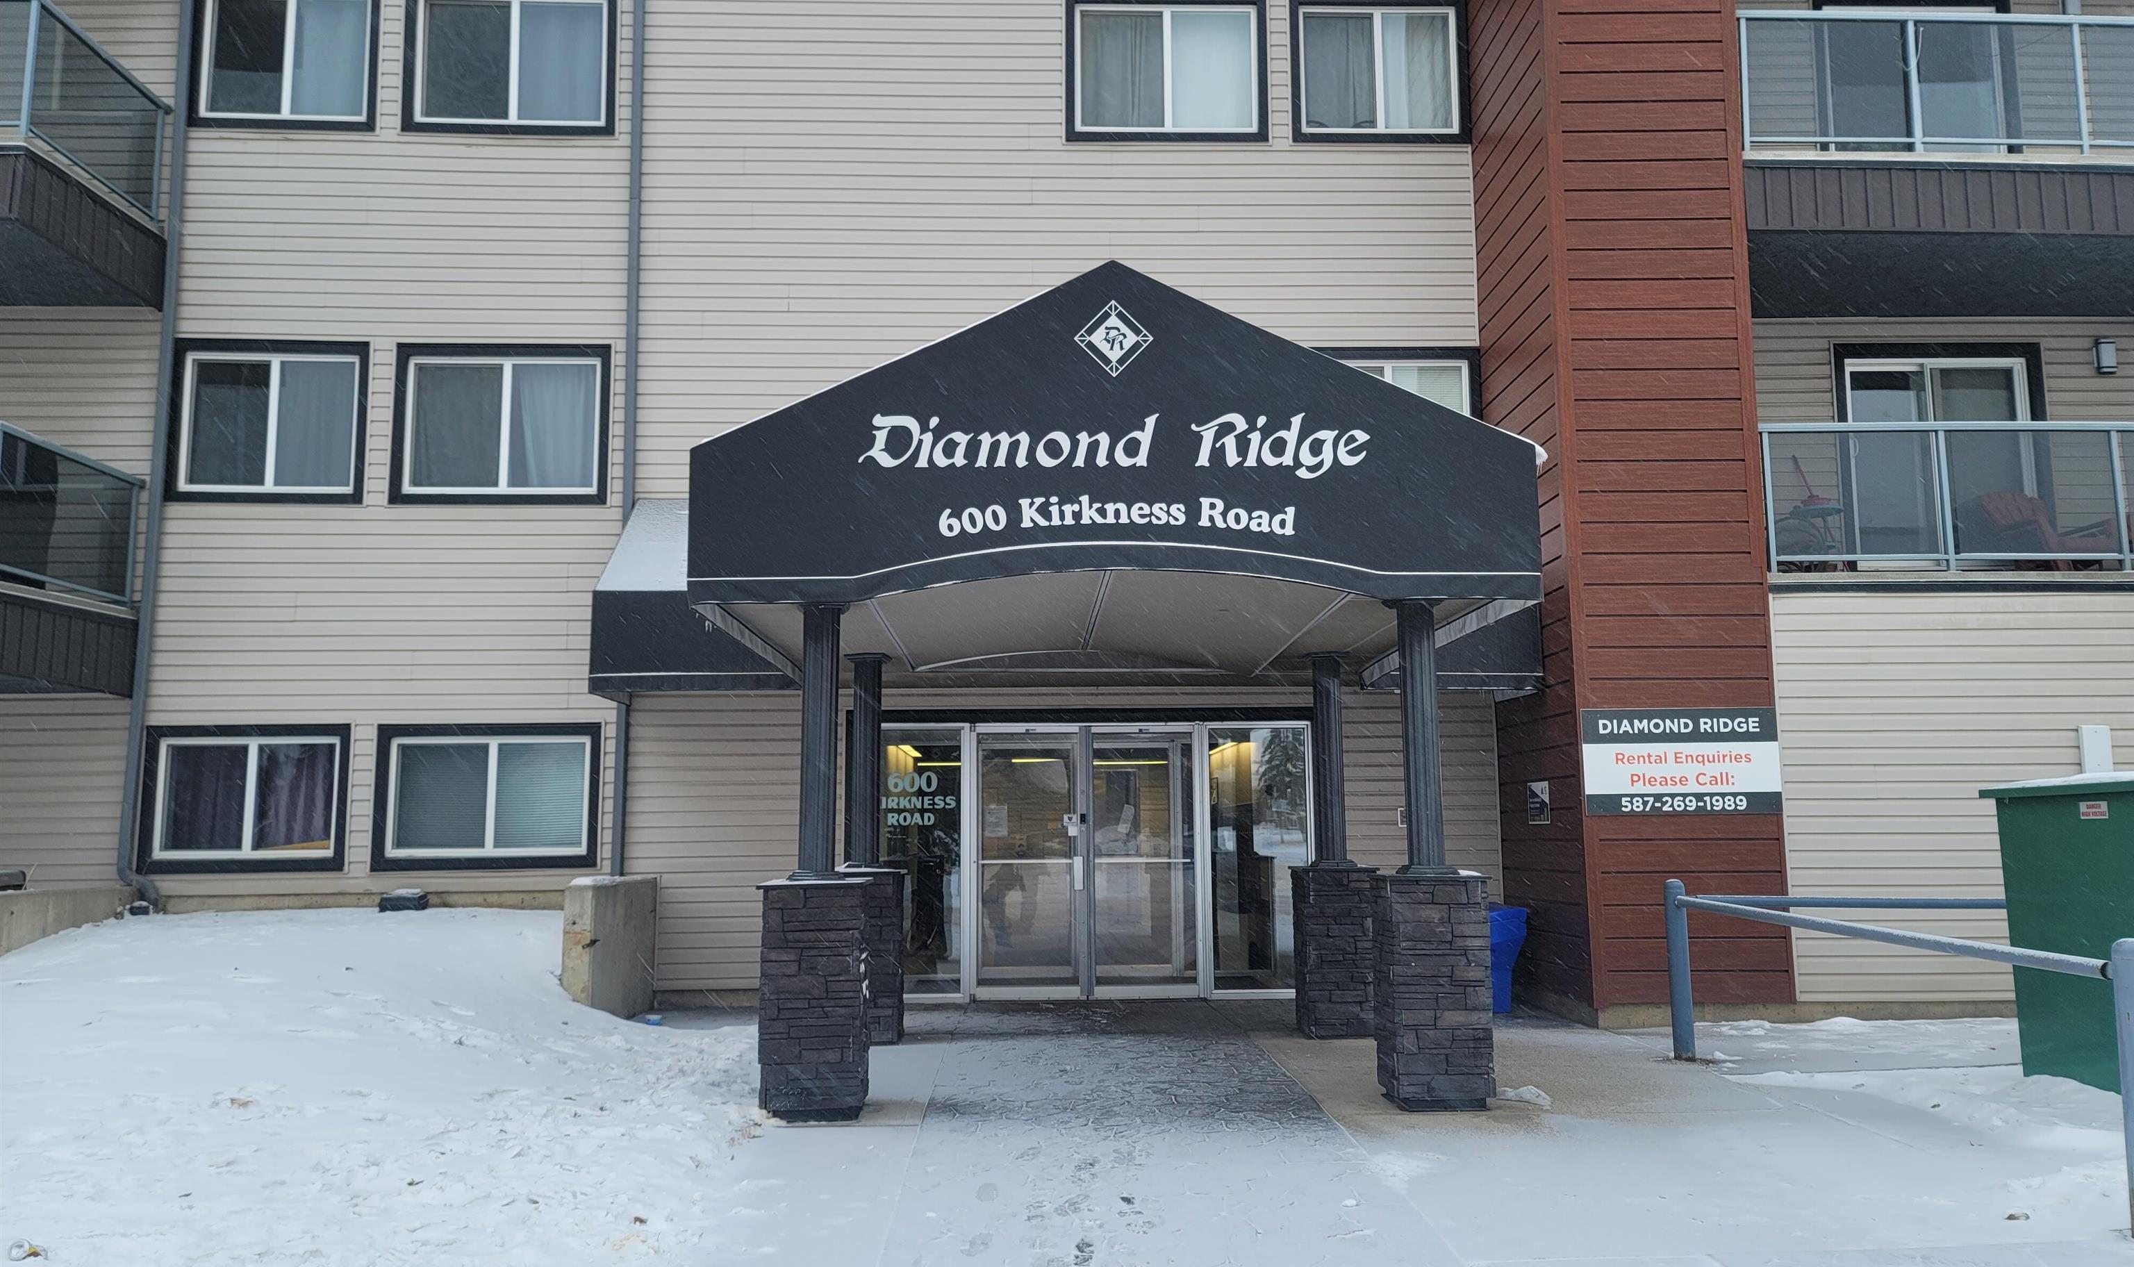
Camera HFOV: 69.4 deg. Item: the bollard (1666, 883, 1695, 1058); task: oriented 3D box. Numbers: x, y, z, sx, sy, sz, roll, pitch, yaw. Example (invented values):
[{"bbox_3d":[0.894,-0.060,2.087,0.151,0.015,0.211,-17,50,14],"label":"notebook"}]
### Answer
[{"bbox_3d":[3.593,1.969,9.083,0.120,1.040,0.120,0,-7,-1],"label":"bollard"}]

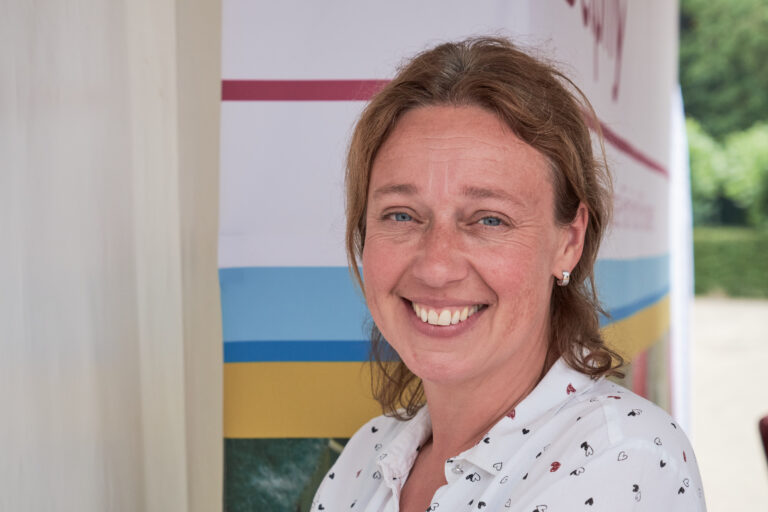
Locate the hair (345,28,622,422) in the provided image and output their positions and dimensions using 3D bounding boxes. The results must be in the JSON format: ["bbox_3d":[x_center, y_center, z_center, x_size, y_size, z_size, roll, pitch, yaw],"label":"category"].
[{"bbox_3d":[0.073,-0.021,1.340,0.200,0.280,0.210,2,2,18],"label":"hair"}]

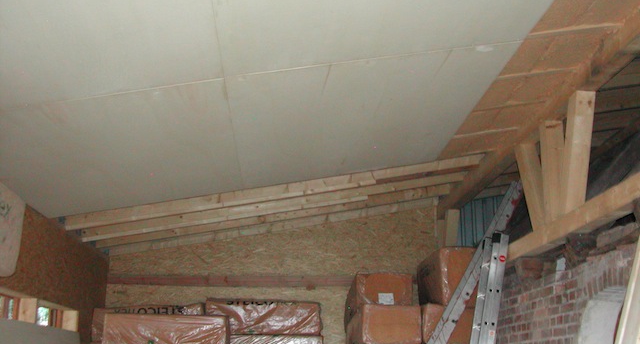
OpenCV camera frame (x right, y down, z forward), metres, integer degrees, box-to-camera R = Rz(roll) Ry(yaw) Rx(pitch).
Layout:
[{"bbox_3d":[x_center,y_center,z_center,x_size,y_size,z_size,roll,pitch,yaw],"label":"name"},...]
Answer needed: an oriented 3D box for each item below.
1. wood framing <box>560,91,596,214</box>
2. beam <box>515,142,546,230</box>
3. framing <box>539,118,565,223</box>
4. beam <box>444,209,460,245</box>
[{"bbox_3d":[1.790,-0.112,4.893,0.135,0.880,0.125,1,10,-3],"label":"wood framing"},{"bbox_3d":[1.735,0.116,5.647,0.120,0.860,0.170,1,-36,-3],"label":"beam"},{"bbox_3d":[1.764,-0.001,5.260,0.130,0.760,0.130,1,-16,-3],"label":"framing"},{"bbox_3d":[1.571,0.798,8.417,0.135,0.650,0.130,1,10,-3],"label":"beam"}]

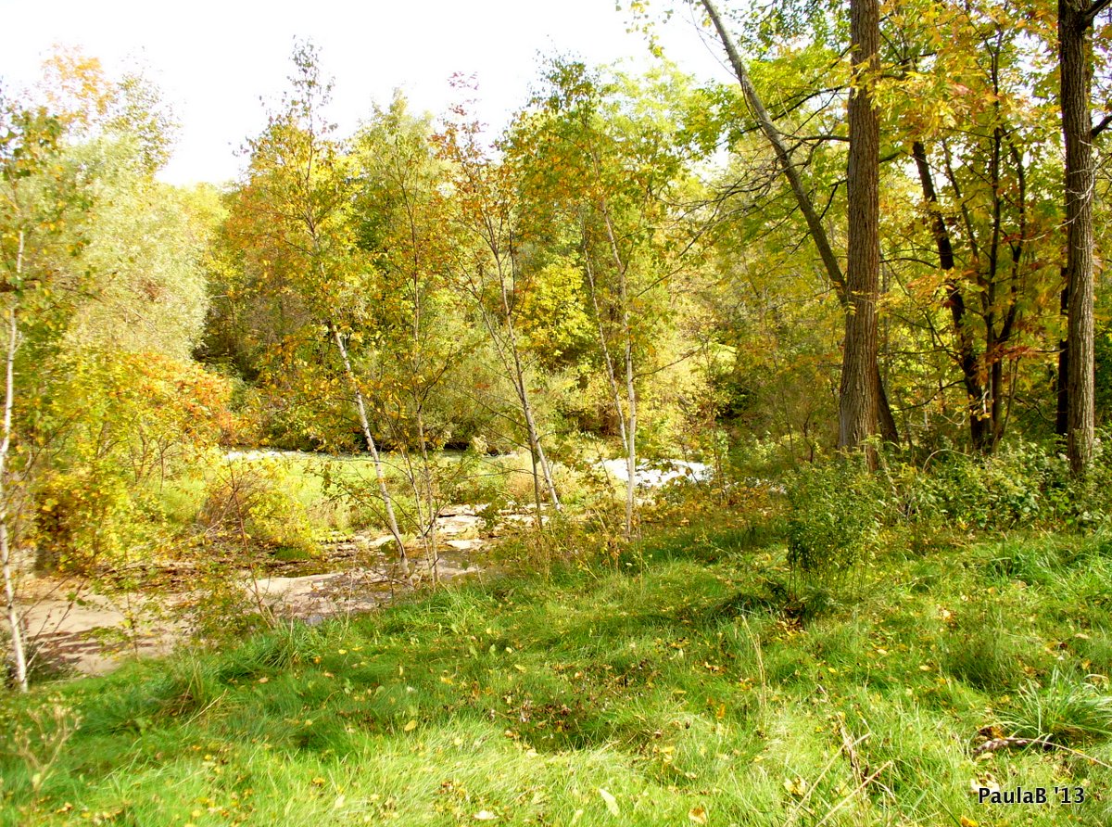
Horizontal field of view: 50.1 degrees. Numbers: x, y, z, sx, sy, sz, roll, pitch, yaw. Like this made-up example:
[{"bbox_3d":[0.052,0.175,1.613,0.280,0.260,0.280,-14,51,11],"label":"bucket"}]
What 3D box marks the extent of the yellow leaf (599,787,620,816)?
[{"bbox_3d":[0.188,1.370,4.200,0.050,0.130,0.020,-1,-43,-41],"label":"yellow leaf"}]

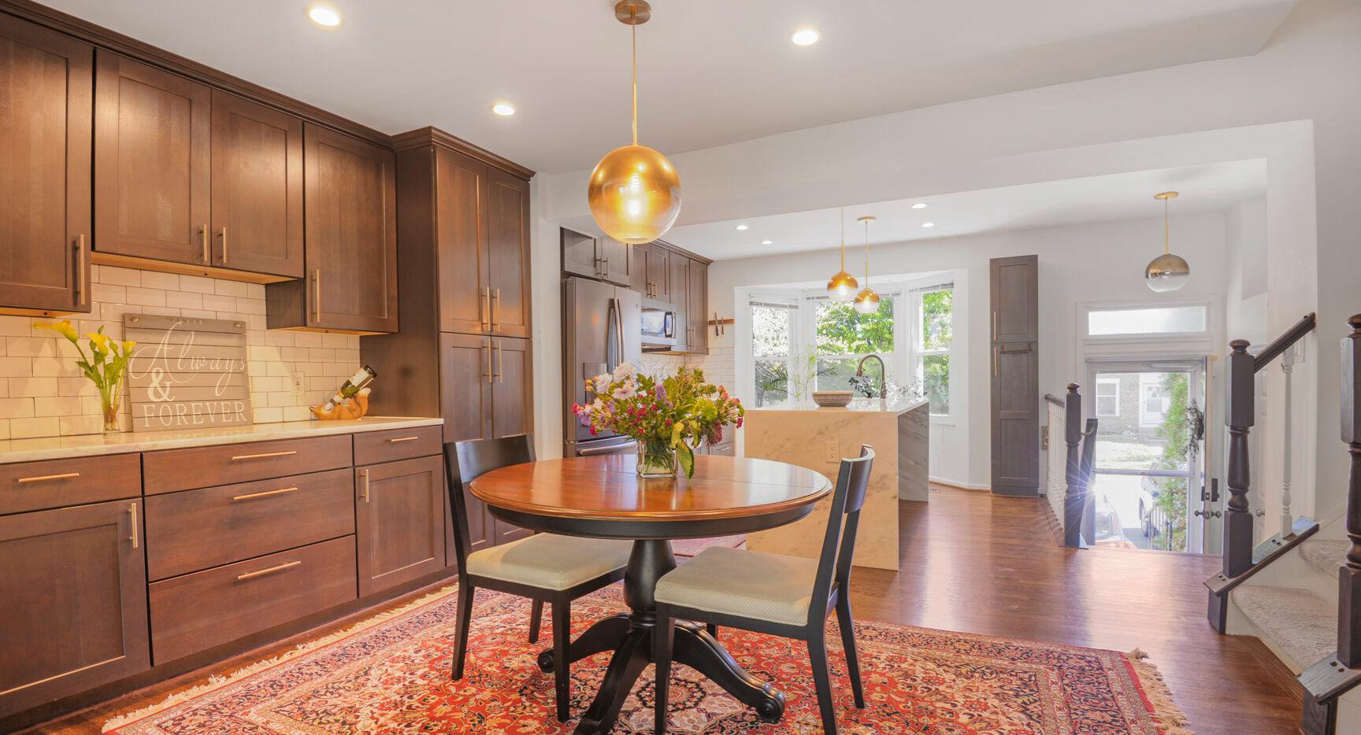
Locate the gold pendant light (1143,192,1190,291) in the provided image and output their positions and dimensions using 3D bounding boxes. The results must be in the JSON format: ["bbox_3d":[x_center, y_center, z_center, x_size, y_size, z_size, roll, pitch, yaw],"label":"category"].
[{"bbox_3d":[3.717,-0.936,4.607,0.280,0.770,0.280,-1,-1,27],"label":"gold pendant light"}]

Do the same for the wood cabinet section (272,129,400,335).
[{"bbox_3d":[-1.835,-0.690,3.213,0.328,1.000,0.505,-1,-1,28],"label":"wood cabinet section"}]

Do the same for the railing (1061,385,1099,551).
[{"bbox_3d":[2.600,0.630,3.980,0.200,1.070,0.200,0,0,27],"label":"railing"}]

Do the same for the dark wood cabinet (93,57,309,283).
[{"bbox_3d":[-2.125,-0.800,2.635,0.330,0.770,0.765,0,0,27],"label":"dark wood cabinet"}]

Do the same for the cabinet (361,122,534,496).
[{"bbox_3d":[-1.400,-0.039,3.722,0.640,2.470,0.770,-1,-1,27],"label":"cabinet"}]

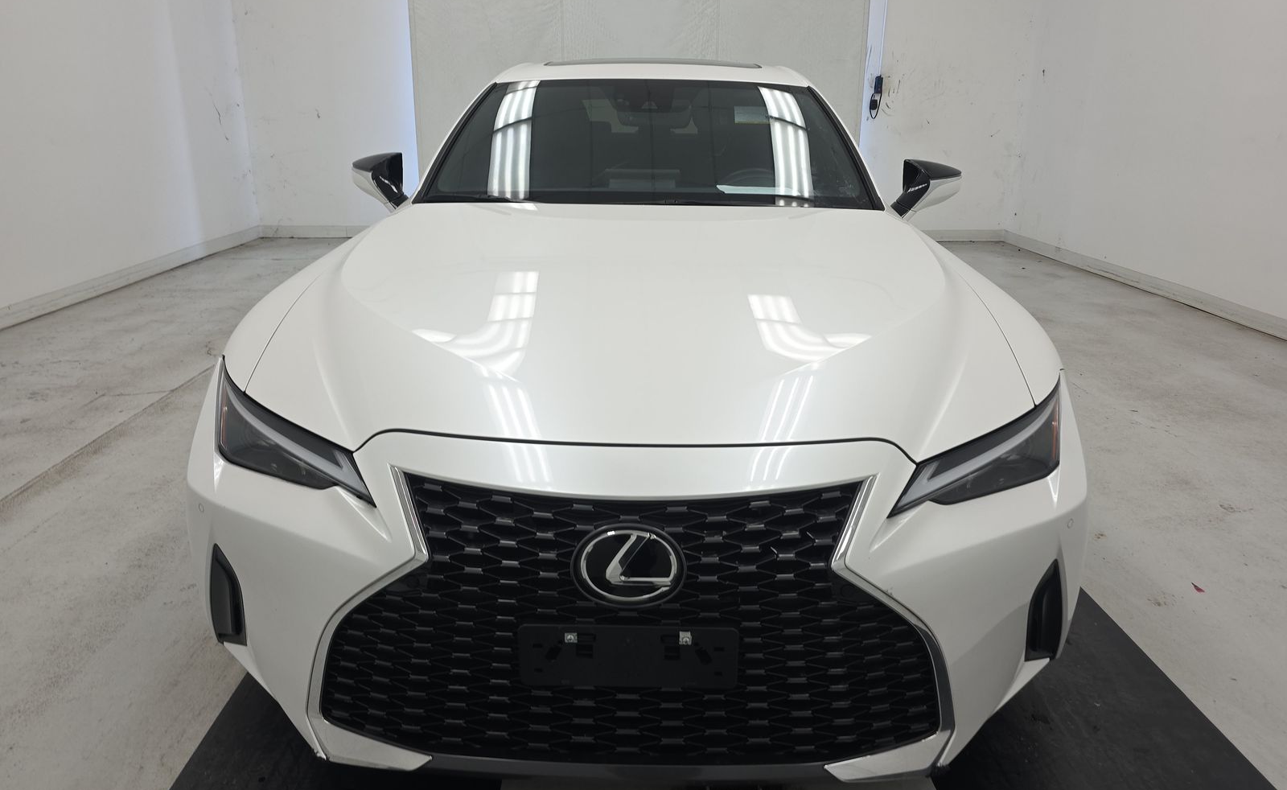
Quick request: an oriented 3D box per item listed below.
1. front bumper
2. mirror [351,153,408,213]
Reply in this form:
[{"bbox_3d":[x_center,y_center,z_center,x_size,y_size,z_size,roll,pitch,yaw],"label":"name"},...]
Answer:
[{"bbox_3d":[-0.017,0.294,1.559,1.810,0.590,0.570,1,19,1],"label":"front bumper"},{"bbox_3d":[-0.882,-0.714,2.870,0.200,0.185,0.160,1,19,1],"label":"mirror"}]

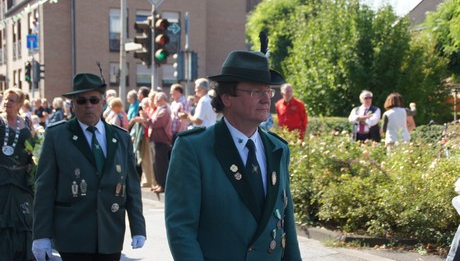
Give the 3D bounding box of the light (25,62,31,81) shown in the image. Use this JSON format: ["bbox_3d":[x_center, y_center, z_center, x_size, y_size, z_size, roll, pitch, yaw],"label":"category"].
[{"bbox_3d":[-9.093,-2.601,34.500,0.280,0.930,0.340,2,3,40],"label":"light"}]

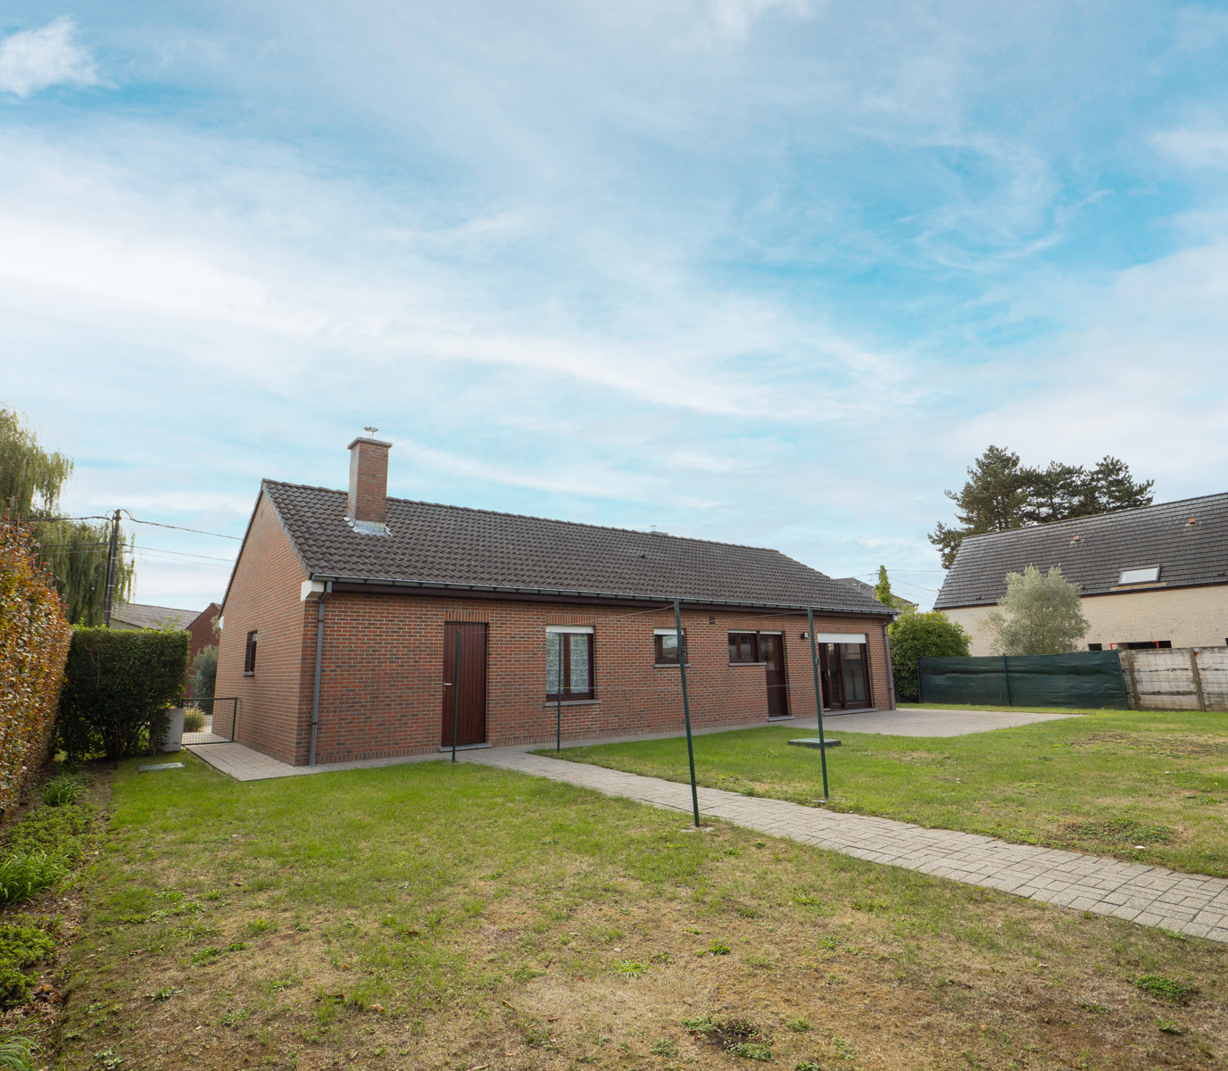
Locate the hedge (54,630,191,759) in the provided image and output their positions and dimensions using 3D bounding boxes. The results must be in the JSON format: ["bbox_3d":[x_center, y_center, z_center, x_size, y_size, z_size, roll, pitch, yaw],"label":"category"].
[{"bbox_3d":[-8.837,2.821,11.780,2.050,2.250,0.950,8,-15,-37],"label":"hedge"}]

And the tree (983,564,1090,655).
[{"bbox_3d":[14.232,3.289,22.406,3.000,4.550,3.000,8,-15,-37],"label":"tree"}]

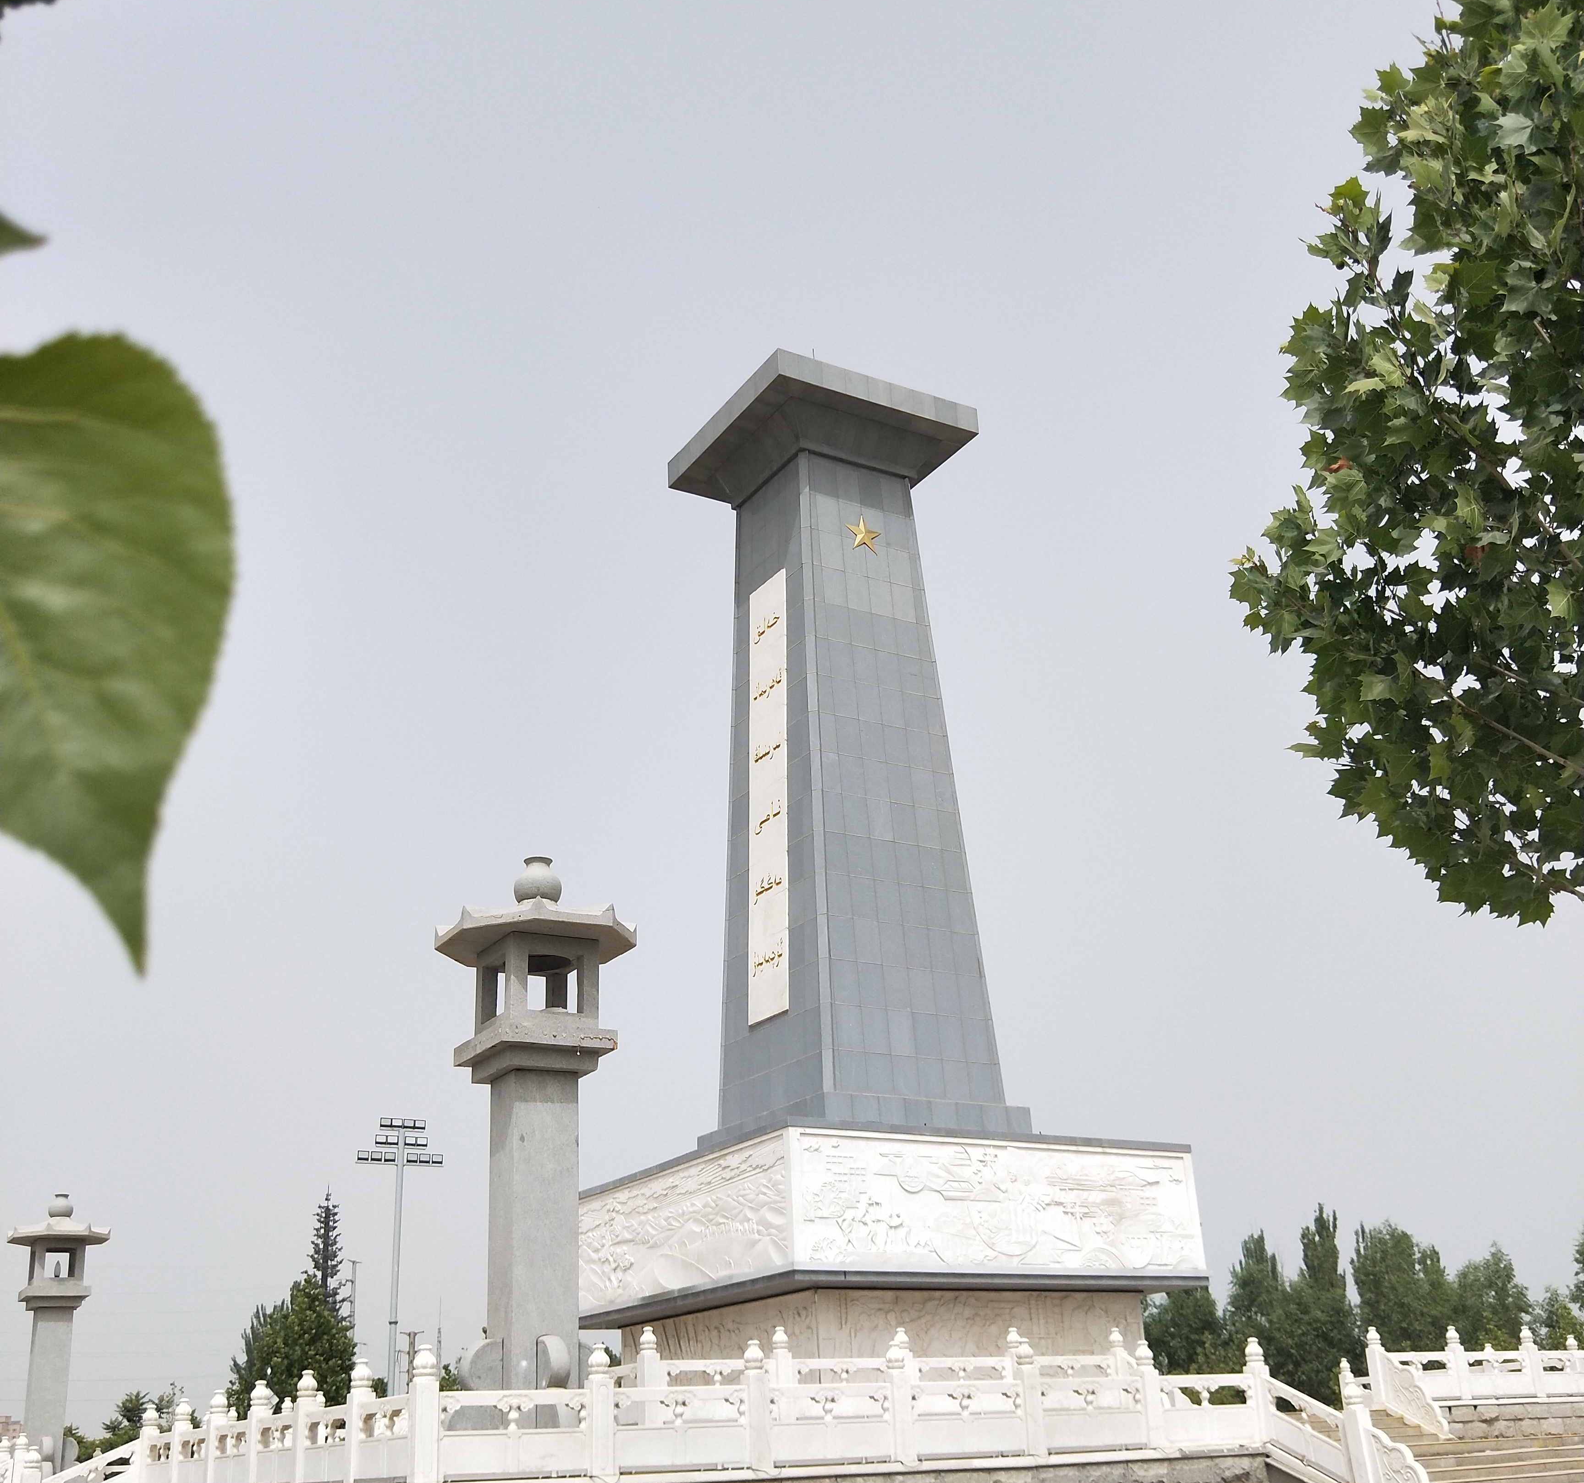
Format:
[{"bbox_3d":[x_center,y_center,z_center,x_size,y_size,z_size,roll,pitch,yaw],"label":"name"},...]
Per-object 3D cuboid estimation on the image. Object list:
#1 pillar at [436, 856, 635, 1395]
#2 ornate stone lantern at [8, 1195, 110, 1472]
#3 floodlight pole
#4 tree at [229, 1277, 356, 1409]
[{"bbox_3d":[-3.505,5.537,21.021,2.700,8.401,2.700,11,-28,-29],"label":"pillar"},{"bbox_3d":[-20.947,17.398,44.014,2.700,8.366,2.700,11,-28,-29],"label":"ornate stone lantern"},{"bbox_3d":[-18.197,26.093,70.537,4.200,17.264,0.800,11,-28,-29],"label":"floodlight pole"},{"bbox_3d":[-18.492,24.345,56.721,4.700,8.403,4.700,11,-28,-29],"label":"tree"}]

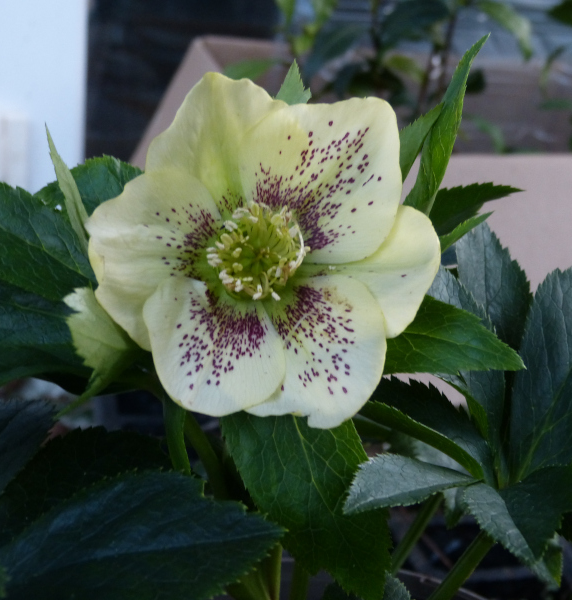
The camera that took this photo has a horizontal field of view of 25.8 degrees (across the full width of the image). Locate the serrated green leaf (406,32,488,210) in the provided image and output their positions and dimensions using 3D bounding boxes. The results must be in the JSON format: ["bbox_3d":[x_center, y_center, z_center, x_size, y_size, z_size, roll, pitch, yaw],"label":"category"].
[{"bbox_3d":[0.037,-0.039,0.285,0.008,0.045,0.013,16,9,-32],"label":"serrated green leaf"}]

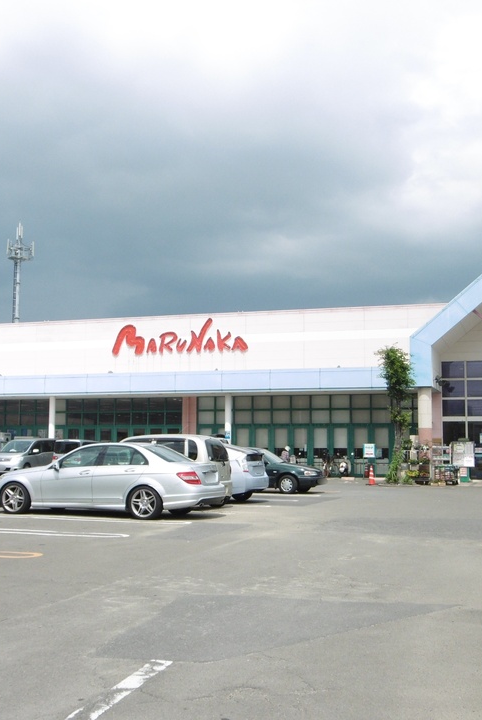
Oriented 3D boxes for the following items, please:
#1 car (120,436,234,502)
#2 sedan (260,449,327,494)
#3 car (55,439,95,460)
[{"bbox_3d":[-2.113,2.546,20.306,4.100,1.660,1.695,-2,-6,19],"label":"car"},{"bbox_3d":[0.459,3.406,27.560,4.300,1.390,1.690,-2,-6,20],"label":"sedan"},{"bbox_3d":[-7.474,4.696,42.296,1.475,1.700,3.395,-2,-6,18],"label":"car"}]

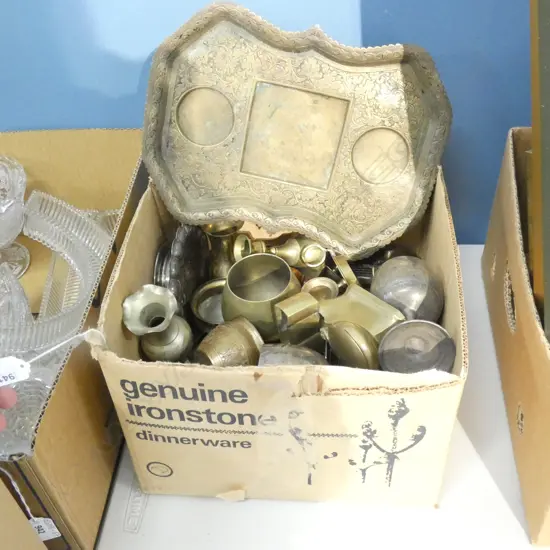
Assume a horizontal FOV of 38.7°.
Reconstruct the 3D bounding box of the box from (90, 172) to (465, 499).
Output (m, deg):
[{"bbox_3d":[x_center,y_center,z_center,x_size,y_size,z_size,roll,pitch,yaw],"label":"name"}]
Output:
[{"bbox_3d":[0.019,0.071,0.923,0.348,0.257,0.284,1,46,5],"label":"box"}]

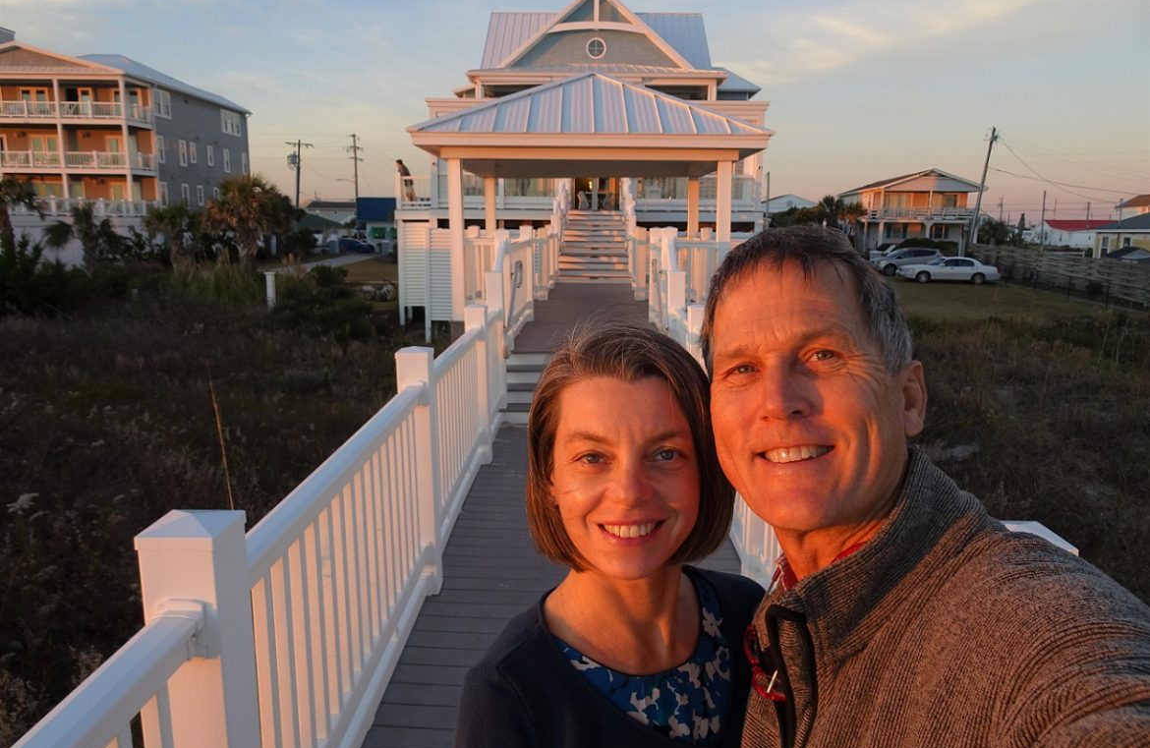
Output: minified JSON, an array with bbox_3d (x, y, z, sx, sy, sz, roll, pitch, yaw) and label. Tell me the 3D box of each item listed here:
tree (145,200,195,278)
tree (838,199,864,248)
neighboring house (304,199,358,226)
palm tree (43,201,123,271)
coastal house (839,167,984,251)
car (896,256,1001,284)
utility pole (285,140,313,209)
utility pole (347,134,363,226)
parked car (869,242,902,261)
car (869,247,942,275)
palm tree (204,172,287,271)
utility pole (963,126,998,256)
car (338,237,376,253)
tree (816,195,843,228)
[{"bbox_3d":[-21.322,-6.978,41.919,2.800,4.150,2.800,1,11,1],"label":"tree"},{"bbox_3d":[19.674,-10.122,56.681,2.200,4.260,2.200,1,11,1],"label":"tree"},{"bbox_3d":[-32.660,-20.979,111.058,11.000,6.400,9.000,1,10,3],"label":"neighboring house"},{"bbox_3d":[-25.624,-6.908,41.521,3.800,4.110,3.600,1,11,1],"label":"palm tree"},{"bbox_3d":[31.221,-14.951,75.023,9.800,7.500,13.500,1,10,3],"label":"coastal house"},{"bbox_3d":[21.225,-5.953,45.310,5.400,1.490,1.980,0,10,2],"label":"car"},{"bbox_3d":[-24.534,-15.438,70.933,2.400,10.370,0.600,1,11,1],"label":"utility pole"},{"bbox_3d":[-24.756,-20.359,89.832,1.800,12.900,0.600,1,10,3],"label":"utility pole"},{"bbox_3d":[22.478,-8.349,57.415,4.500,1.550,1.830,-5,11,-28],"label":"parked car"},{"bbox_3d":[21.772,-7.396,52.506,4.800,1.700,1.900,-1,10,-8],"label":"car"},{"bbox_3d":[-17.713,-7.851,42.691,4.300,5.610,4.200,1,11,1],"label":"palm tree"},{"bbox_3d":[30.335,-13.399,59.893,0.600,9.970,0.600,8,11,0],"label":"utility pole"},{"bbox_3d":[-21.145,-12.229,76.046,4.500,1.470,1.800,4,11,20],"label":"car"},{"bbox_3d":[23.283,-13.403,72.765,2.700,5.500,2.700,1,10,3],"label":"tree"}]

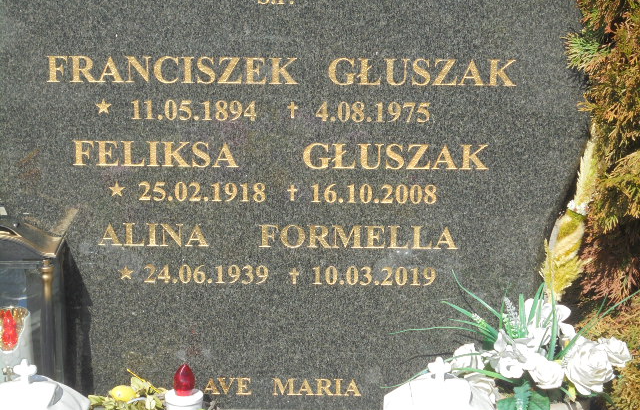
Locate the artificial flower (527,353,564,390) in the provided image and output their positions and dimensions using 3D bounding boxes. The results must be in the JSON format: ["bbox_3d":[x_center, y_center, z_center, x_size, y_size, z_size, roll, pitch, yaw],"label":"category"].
[{"bbox_3d":[0.322,0.238,2.190,0.056,0.052,0.052,-1,17,-6],"label":"artificial flower"}]

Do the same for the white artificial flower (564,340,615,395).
[{"bbox_3d":[0.391,0.234,2.220,0.074,0.076,0.062,-5,18,-18],"label":"white artificial flower"}]

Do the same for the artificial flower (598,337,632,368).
[{"bbox_3d":[0.434,0.217,2.260,0.052,0.048,0.050,-10,20,-30],"label":"artificial flower"}]

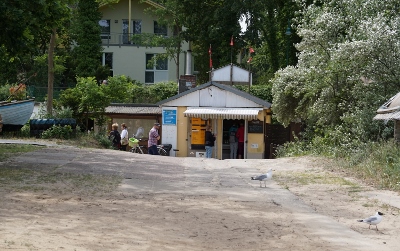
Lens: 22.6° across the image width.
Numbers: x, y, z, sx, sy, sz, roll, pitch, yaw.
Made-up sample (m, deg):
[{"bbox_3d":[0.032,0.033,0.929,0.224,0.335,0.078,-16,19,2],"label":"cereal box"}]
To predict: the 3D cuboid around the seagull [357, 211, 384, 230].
[{"bbox_3d":[2.217,1.249,13.000,0.365,0.250,0.130,0,1,5],"label":"seagull"}]

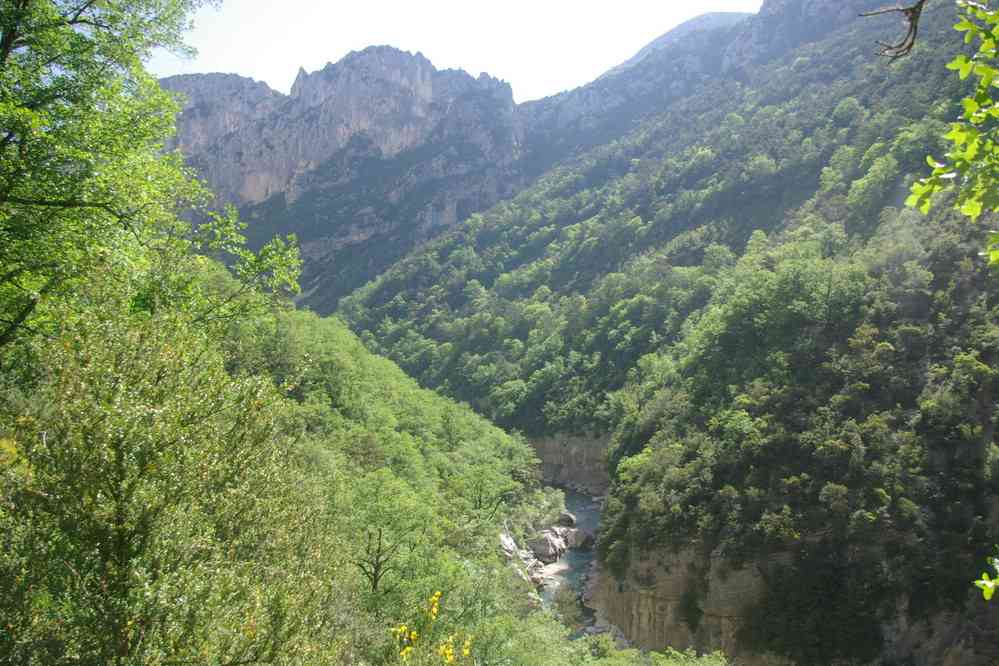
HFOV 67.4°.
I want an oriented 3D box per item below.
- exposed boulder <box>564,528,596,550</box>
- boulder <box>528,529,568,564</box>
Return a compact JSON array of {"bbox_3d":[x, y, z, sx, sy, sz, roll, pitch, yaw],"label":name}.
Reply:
[{"bbox_3d":[12.330,31.420,114.000,4.700,2.600,3.700,0,4,0],"label":"exposed boulder"},{"bbox_3d":[7.120,31.350,110.000,5.600,4.100,5.000,0,4,0],"label":"boulder"}]

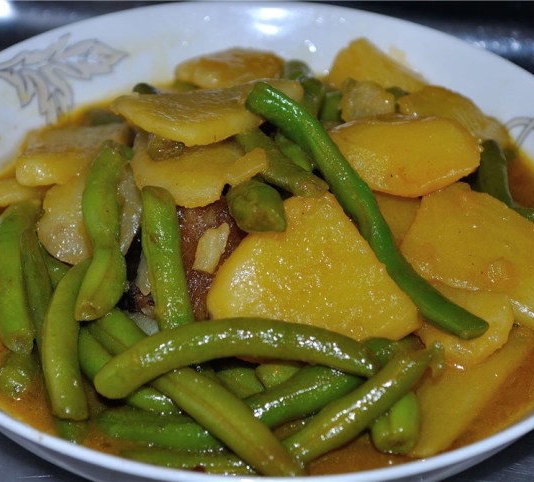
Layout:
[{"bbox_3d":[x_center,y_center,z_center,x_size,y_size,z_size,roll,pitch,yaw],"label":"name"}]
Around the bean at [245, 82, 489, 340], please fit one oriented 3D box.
[{"bbox_3d":[0.024,-0.011,0.443,0.014,0.023,0.098,-42,62,7],"label":"bean"}]

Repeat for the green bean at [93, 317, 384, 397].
[{"bbox_3d":[-0.007,0.029,0.411,0.068,0.010,0.020,-3,72,0],"label":"green bean"}]

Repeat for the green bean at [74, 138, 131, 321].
[{"bbox_3d":[-0.043,-0.004,0.438,0.012,0.014,0.060,9,48,-11],"label":"green bean"}]

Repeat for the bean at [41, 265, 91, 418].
[{"bbox_3d":[-0.051,0.021,0.424,0.014,0.010,0.051,1,63,1],"label":"bean"}]

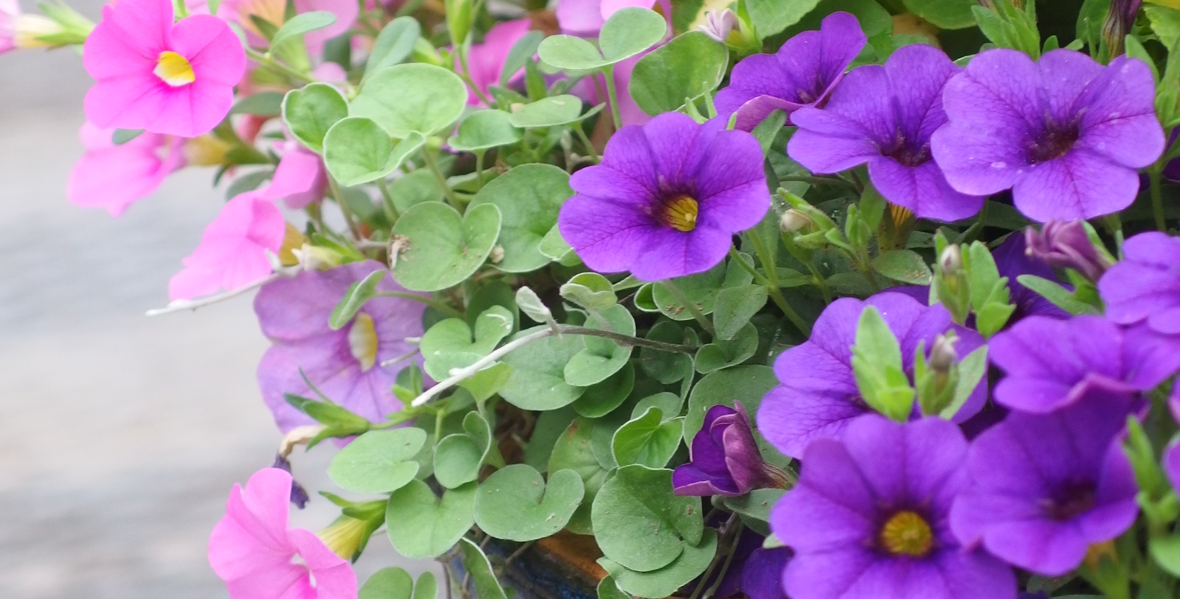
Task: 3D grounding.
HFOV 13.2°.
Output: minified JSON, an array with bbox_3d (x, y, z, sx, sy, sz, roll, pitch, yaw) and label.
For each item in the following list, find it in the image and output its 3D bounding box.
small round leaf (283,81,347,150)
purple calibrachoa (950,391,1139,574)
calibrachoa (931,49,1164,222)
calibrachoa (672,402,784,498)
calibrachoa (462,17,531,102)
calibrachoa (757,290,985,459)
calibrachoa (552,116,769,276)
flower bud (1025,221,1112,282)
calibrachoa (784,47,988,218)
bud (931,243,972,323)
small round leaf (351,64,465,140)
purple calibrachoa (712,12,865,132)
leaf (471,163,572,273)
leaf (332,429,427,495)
[{"bbox_3d":[-0.050,-0.033,0.930,0.012,0.014,0.006,4,-24,-5],"label":"small round leaf"},{"bbox_3d":[0.077,0.033,0.836,0.033,0.032,0.022,14,-19,28],"label":"purple calibrachoa"},{"bbox_3d":[0.068,-0.022,0.758,0.034,0.015,0.031,6,54,8],"label":"calibrachoa"},{"bbox_3d":[0.021,0.023,0.775,0.018,0.015,0.015,13,16,-27],"label":"calibrachoa"},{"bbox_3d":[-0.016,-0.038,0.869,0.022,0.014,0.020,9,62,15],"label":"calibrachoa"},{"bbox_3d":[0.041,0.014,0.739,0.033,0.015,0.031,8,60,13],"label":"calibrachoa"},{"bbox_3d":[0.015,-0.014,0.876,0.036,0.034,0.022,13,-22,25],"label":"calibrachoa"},{"bbox_3d":[0.071,-0.007,0.755,0.013,0.007,0.007,23,0,-17],"label":"flower bud"},{"bbox_3d":[0.046,-0.026,0.790,0.031,0.017,0.029,5,57,9],"label":"calibrachoa"},{"bbox_3d":[0.054,-0.002,0.760,0.006,0.012,0.006,-2,14,0],"label":"bud"},{"bbox_3d":[-0.033,-0.036,0.920,0.021,0.005,0.018,7,50,6],"label":"small round leaf"},{"bbox_3d":[0.033,-0.033,0.792,0.025,0.012,0.026,-38,30,-5],"label":"purple calibrachoa"},{"bbox_3d":[-0.011,-0.014,0.845,0.018,0.018,0.005,-34,-10,-17],"label":"leaf"},{"bbox_3d":[-0.035,0.027,0.840,0.017,0.004,0.016,3,41,13],"label":"leaf"}]

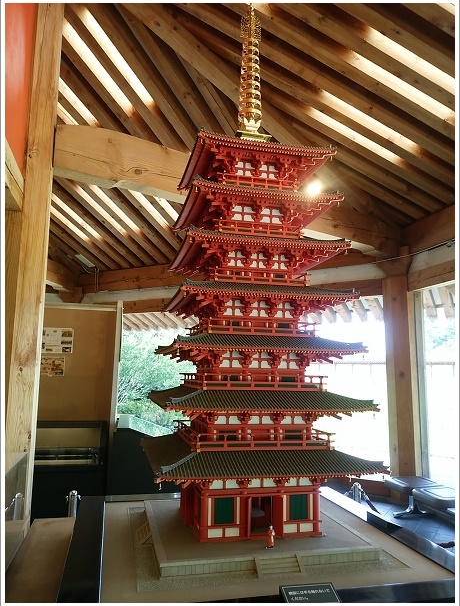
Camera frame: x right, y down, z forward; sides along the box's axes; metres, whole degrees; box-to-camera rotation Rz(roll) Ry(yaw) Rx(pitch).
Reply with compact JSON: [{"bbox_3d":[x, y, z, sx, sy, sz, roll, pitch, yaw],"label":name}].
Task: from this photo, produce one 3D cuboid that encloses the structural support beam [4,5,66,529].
[{"bbox_3d":[-1.606,-0.289,3.749,0.200,4.661,0.200,3,-8,-14],"label":"structural support beam"}]

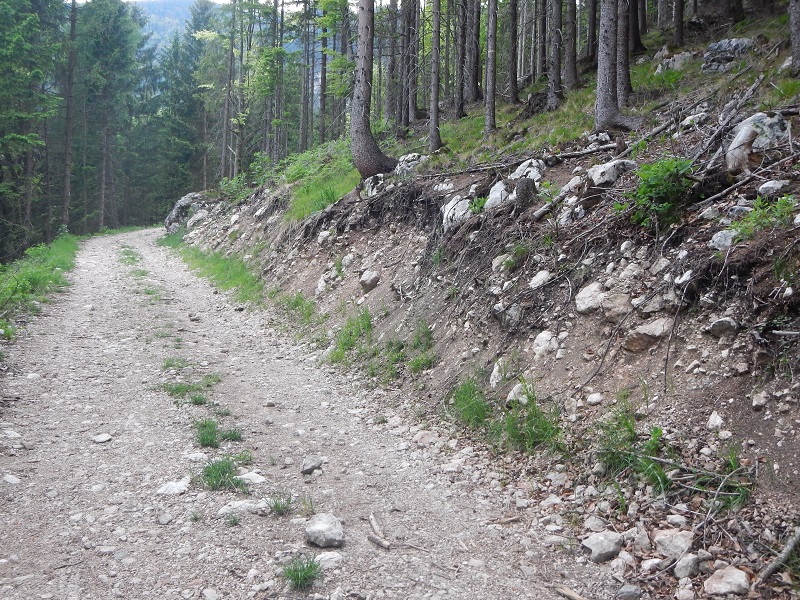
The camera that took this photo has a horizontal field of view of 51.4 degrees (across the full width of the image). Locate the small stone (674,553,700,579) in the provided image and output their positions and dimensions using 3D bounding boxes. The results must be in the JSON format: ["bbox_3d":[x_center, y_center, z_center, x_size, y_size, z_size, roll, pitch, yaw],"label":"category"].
[{"bbox_3d":[1.265,1.173,3.664,0.102,0.092,0.091,2,1,20],"label":"small stone"}]

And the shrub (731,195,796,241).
[{"bbox_3d":[2.337,-0.530,5.350,0.420,0.280,0.340,1,2,0],"label":"shrub"}]

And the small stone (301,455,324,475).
[{"bbox_3d":[-0.507,0.947,4.790,0.120,0.070,0.105,1,0,-6],"label":"small stone"}]

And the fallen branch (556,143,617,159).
[{"bbox_3d":[2.152,-1.730,9.600,0.700,0.080,0.080,-7,-1,26],"label":"fallen branch"}]

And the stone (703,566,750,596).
[{"bbox_3d":[1.372,1.177,3.489,0.177,0.096,0.124,2,1,22],"label":"stone"}]

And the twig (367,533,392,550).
[{"bbox_3d":[-0.093,1.100,3.790,0.030,0.028,0.140,-5,9,-43],"label":"twig"}]

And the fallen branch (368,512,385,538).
[{"bbox_3d":[-0.104,1.060,3.910,0.025,0.025,0.271,1,8,-15],"label":"fallen branch"}]

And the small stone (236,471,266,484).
[{"bbox_3d":[-0.809,0.964,4.520,0.165,0.050,0.120,1,2,0],"label":"small stone"}]

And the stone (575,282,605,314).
[{"bbox_3d":[1.307,-0.010,5.740,0.185,0.180,0.160,1,0,13],"label":"stone"}]

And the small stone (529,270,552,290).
[{"bbox_3d":[1.327,-0.192,7.887,0.206,0.173,0.175,2,1,10],"label":"small stone"}]

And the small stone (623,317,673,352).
[{"bbox_3d":[1.476,0.206,4.960,0.290,0.170,0.200,1,0,17],"label":"small stone"}]

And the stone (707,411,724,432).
[{"bbox_3d":[1.811,0.694,4.771,0.083,0.102,0.075,2,1,21],"label":"stone"}]

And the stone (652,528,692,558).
[{"bbox_3d":[1.256,1.117,3.816,0.172,0.106,0.129,2,1,19],"label":"stone"}]

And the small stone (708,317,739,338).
[{"bbox_3d":[1.847,0.157,4.750,0.165,0.115,0.130,2,2,17],"label":"small stone"}]

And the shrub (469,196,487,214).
[{"bbox_3d":[0.792,-0.965,8.500,0.180,0.180,0.160,1,2,0],"label":"shrub"}]

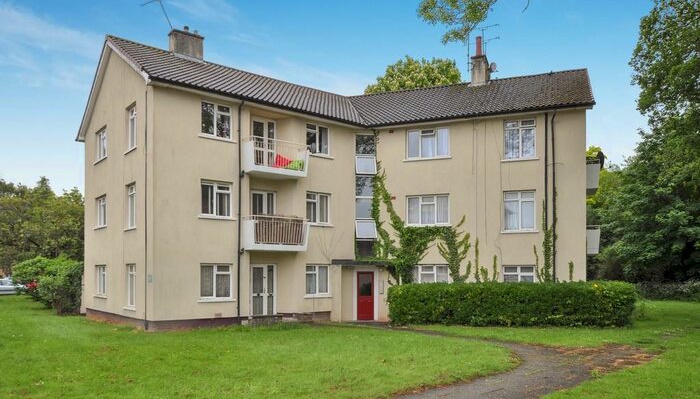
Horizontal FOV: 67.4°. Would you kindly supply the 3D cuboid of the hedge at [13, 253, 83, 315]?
[{"bbox_3d":[-15.183,4.366,27.044,2.000,2.570,7.500,3,-5,-39],"label":"hedge"}]

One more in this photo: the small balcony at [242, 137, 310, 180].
[{"bbox_3d":[-2.559,-1.405,18.512,2.192,1.143,0.780,3,-5,-39],"label":"small balcony"}]

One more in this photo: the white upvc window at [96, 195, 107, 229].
[{"bbox_3d":[-10.203,0.523,21.517,0.140,1.293,1.659,4,-6,-38],"label":"white upvc window"}]

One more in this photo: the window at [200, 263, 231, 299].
[{"bbox_3d":[-4.531,2.798,17.840,1.146,1.242,0.120,2,-4,-37],"label":"window"}]

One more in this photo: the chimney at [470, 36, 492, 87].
[{"bbox_3d":[6.072,-6.464,24.529,0.649,2.220,1.150,-2,-5,21],"label":"chimney"}]

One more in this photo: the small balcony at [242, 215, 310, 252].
[{"bbox_3d":[-2.575,1.222,18.572,2.252,1.183,0.900,4,-6,-38],"label":"small balcony"}]

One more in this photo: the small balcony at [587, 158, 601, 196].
[{"bbox_3d":[10.283,-0.898,22.466,0.850,1.150,2.000,-1,-3,20],"label":"small balcony"}]

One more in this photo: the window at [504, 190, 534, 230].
[{"bbox_3d":[6.375,0.438,19.719,1.133,1.530,0.150,-1,-4,20],"label":"window"}]

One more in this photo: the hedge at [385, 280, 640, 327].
[{"bbox_3d":[5.423,3.688,18.508,8.100,1.460,1.300,-1,-5,18],"label":"hedge"}]

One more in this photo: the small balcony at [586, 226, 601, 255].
[{"bbox_3d":[10.103,1.781,22.157,0.780,1.162,2.192,-1,-4,20],"label":"small balcony"}]

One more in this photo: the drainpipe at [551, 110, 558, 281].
[{"bbox_3d":[7.465,0.301,19.143,0.150,7.137,0.160,-1,-3,21],"label":"drainpipe"}]

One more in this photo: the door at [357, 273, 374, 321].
[{"bbox_3d":[0.639,3.925,21.218,0.715,1.995,0.080,1,-5,-8],"label":"door"}]

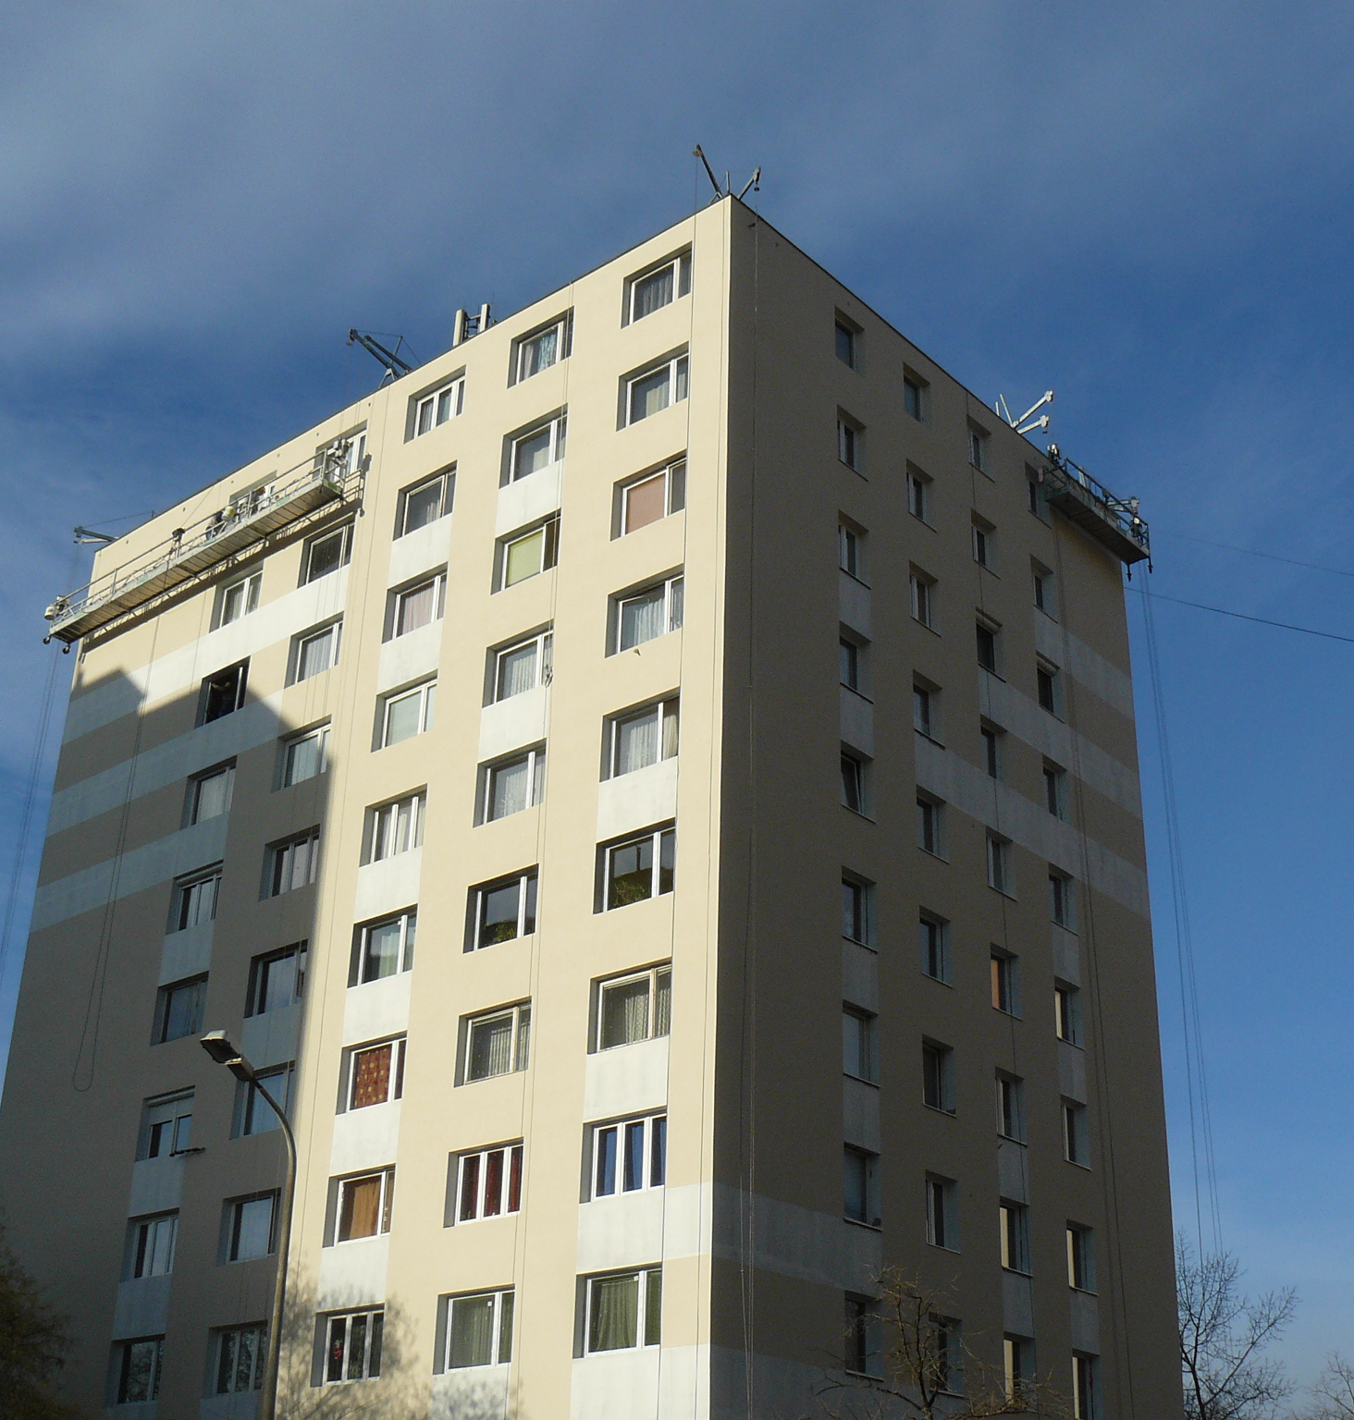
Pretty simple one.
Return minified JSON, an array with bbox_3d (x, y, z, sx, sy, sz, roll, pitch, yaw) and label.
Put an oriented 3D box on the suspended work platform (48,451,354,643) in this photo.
[{"bbox_3d":[-12.968,-4.236,52.107,12.200,1.120,0.750,-20,-34,36],"label":"suspended work platform"}]

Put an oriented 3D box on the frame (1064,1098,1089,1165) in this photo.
[{"bbox_3d":[8.557,9.336,43.315,0.120,1.460,1.140,-20,-34,36],"label":"frame"}]

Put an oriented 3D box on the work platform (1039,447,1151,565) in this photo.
[{"bbox_3d":[11.035,-5.241,51.525,0.750,1.200,4.300,-20,-34,36],"label":"work platform"}]

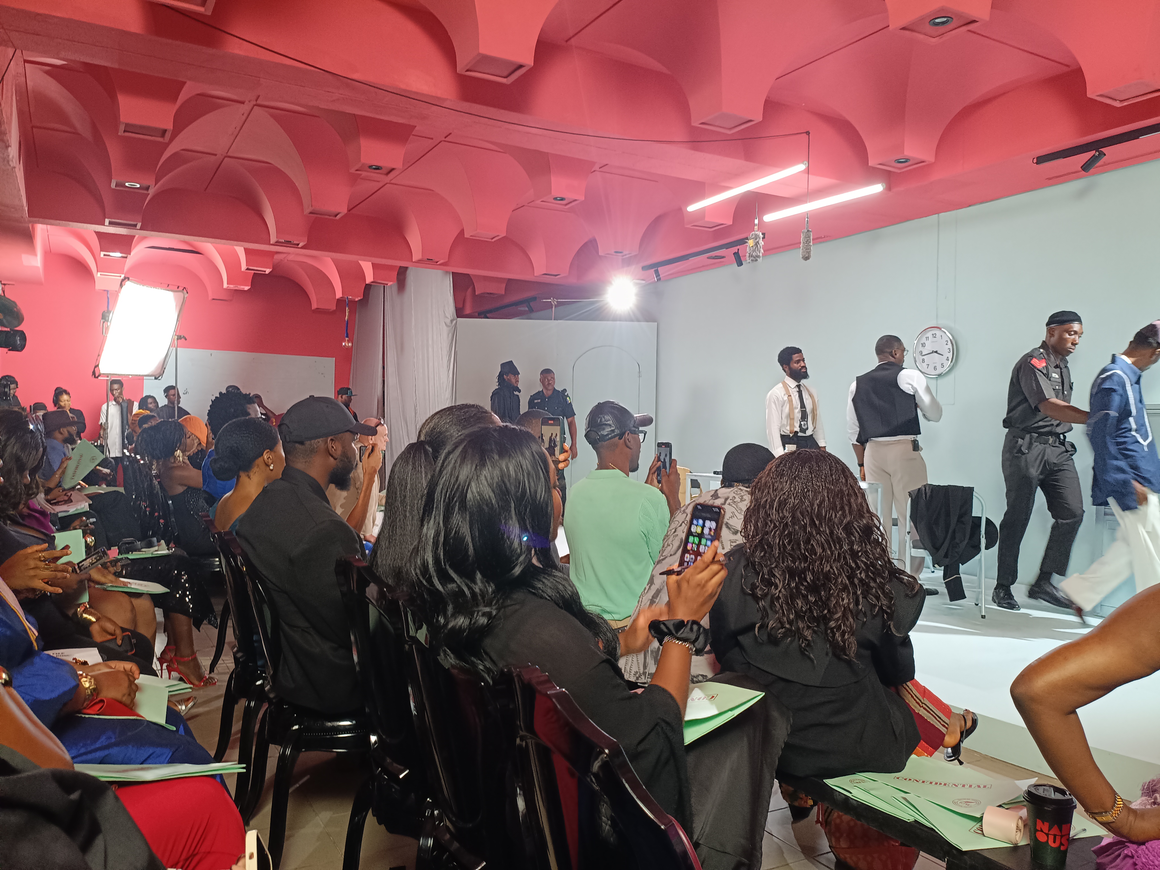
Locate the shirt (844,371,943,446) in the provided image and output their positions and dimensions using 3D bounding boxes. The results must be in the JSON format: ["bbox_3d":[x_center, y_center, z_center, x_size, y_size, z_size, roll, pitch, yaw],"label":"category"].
[{"bbox_3d":[2.113,-0.186,5.870,0.300,0.550,0.550,0,1,-43],"label":"shirt"}]

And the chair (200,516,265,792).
[{"bbox_3d":[-1.000,0.730,3.030,0.540,0.910,0.460,1,0,-30],"label":"chair"}]

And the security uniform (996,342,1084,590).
[{"bbox_3d":[2.920,0.195,5.520,0.500,1.570,0.400,0,1,-33],"label":"security uniform"}]

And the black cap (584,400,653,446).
[{"bbox_3d":[0.133,-0.042,3.000,0.255,0.150,0.185,-11,6,-29],"label":"black cap"}]

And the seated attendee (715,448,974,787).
[{"bbox_3d":[0.690,0.600,2.150,0.540,1.140,0.820,1,0,33],"label":"seated attendee"}]

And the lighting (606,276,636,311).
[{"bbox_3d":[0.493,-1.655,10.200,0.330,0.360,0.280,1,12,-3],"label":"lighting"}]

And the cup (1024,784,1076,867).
[{"bbox_3d":[0.907,0.755,1.680,0.092,0.135,0.092,1,1,16],"label":"cup"}]

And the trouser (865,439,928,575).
[{"bbox_3d":[2.156,0.527,5.930,0.340,1.000,0.420,1,0,-40],"label":"trouser"}]

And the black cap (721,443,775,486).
[{"bbox_3d":[0.539,0.096,2.750,0.180,0.140,0.205,1,1,38],"label":"black cap"}]

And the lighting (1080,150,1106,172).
[{"bbox_3d":[3.007,-1.605,5.110,0.055,0.065,0.140,0,-39,-30],"label":"lighting"}]

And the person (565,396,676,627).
[{"bbox_3d":[0.289,0.559,3.261,0.800,1.367,0.520,0,1,-40],"label":"person"}]

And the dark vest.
[{"bbox_3d":[2.084,-0.212,5.920,0.290,0.570,0.460,1,0,-40],"label":"dark vest"}]

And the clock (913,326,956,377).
[{"bbox_3d":[2.891,-0.676,7.100,0.050,0.410,0.410,1,0,-30],"label":"clock"}]

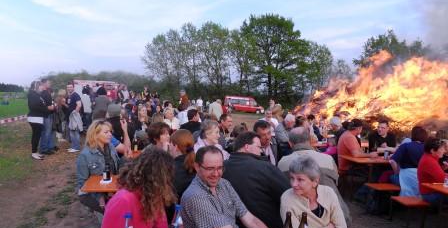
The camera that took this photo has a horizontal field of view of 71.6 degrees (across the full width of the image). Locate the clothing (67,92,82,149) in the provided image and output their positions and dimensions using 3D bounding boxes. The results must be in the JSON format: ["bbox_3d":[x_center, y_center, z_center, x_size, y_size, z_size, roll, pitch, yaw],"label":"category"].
[{"bbox_3d":[-3.875,0.200,8.050,0.480,1.500,0.360,4,3,27],"label":"clothing"}]

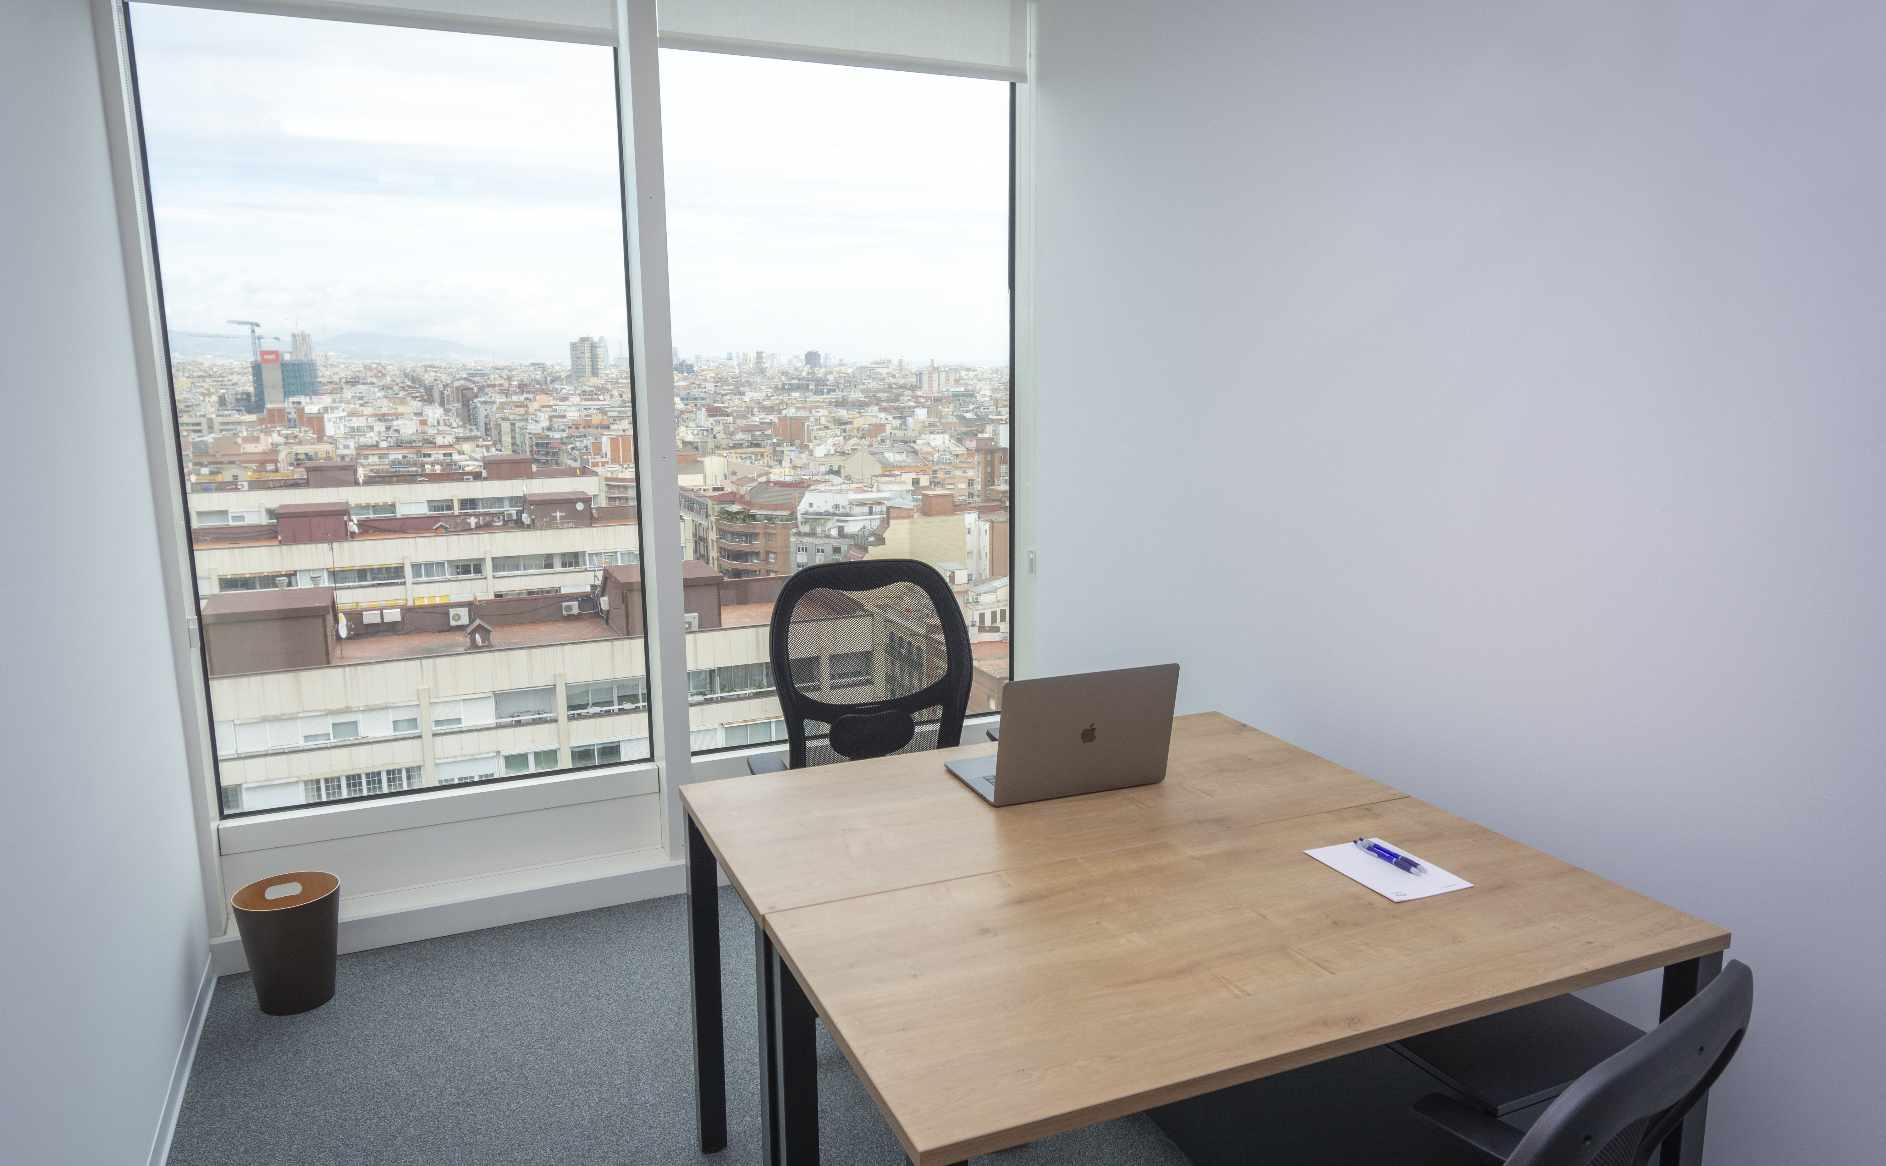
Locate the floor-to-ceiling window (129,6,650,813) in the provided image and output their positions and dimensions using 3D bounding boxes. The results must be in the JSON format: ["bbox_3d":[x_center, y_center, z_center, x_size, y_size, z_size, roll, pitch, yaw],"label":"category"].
[{"bbox_3d":[-1.407,-0.460,3.114,1.149,2.157,0.091,-5,11,-24],"label":"floor-to-ceiling window"}]

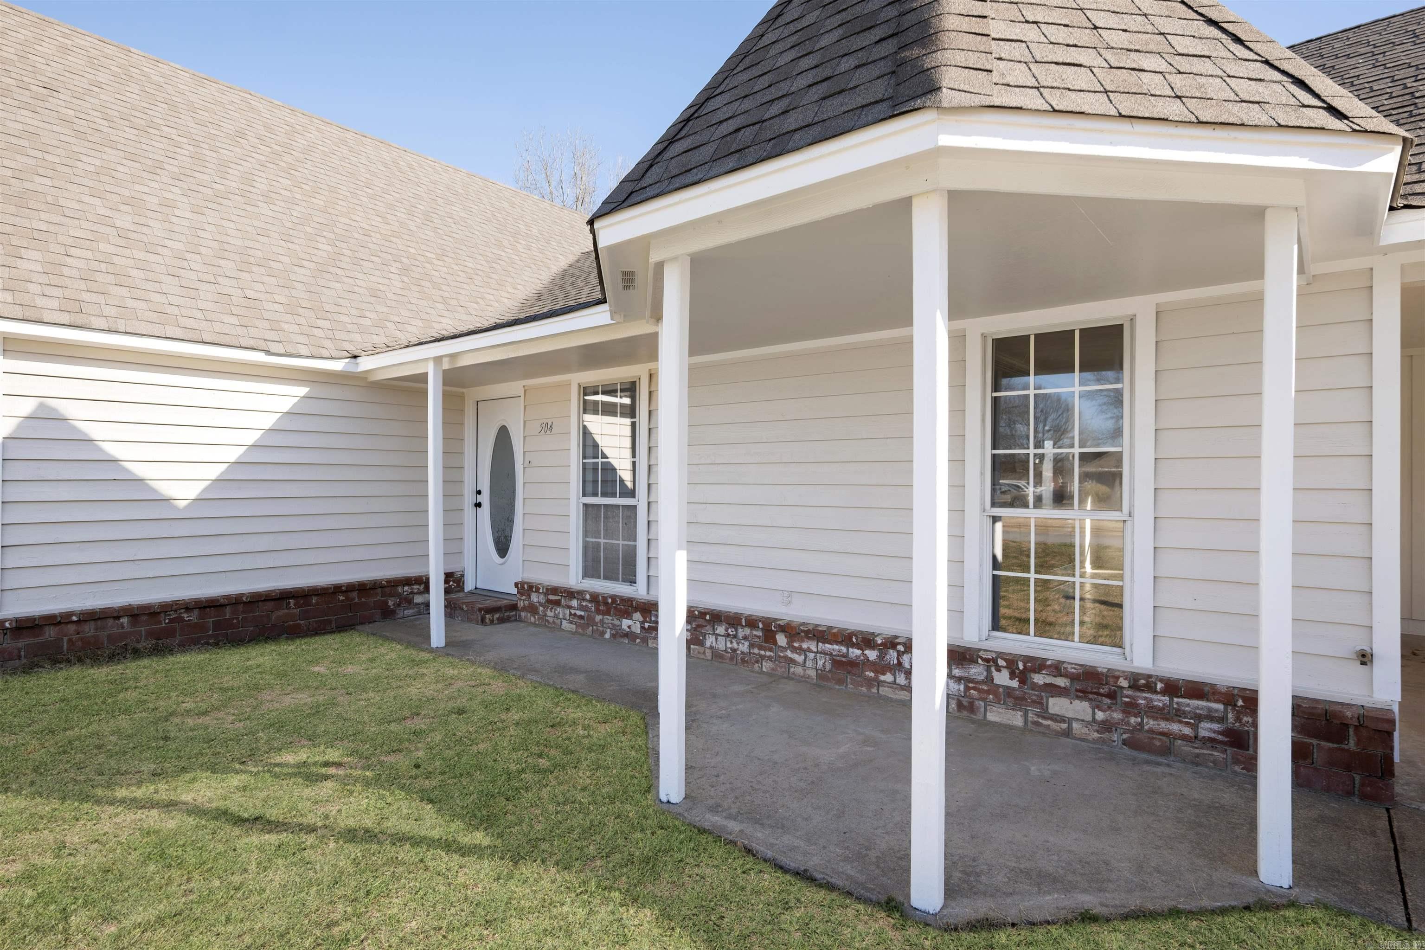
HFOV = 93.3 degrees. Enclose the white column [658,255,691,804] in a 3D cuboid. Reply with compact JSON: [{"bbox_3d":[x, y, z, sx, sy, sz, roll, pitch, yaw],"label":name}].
[{"bbox_3d":[-0.162,0.248,2.998,0.090,2.385,0.090,0,0,38],"label":"white column"}]

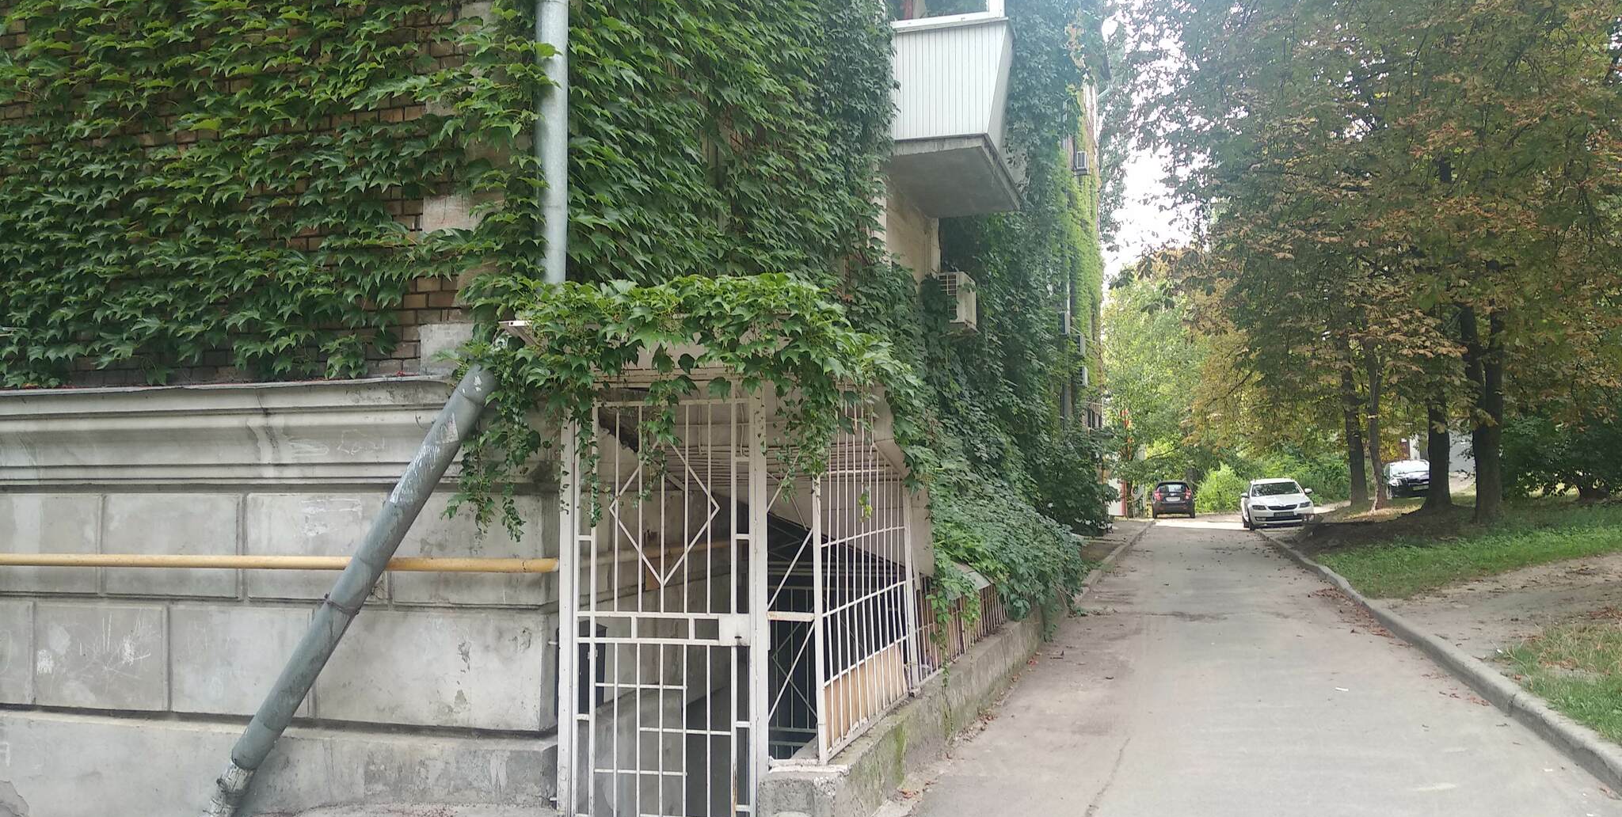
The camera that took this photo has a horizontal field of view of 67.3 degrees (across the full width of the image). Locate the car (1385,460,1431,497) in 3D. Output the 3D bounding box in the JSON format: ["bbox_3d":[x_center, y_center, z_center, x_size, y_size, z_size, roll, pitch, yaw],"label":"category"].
[{"bbox_3d":[23.047,2.722,46.744,1.790,1.470,4.400,-6,-5,16],"label":"car"}]

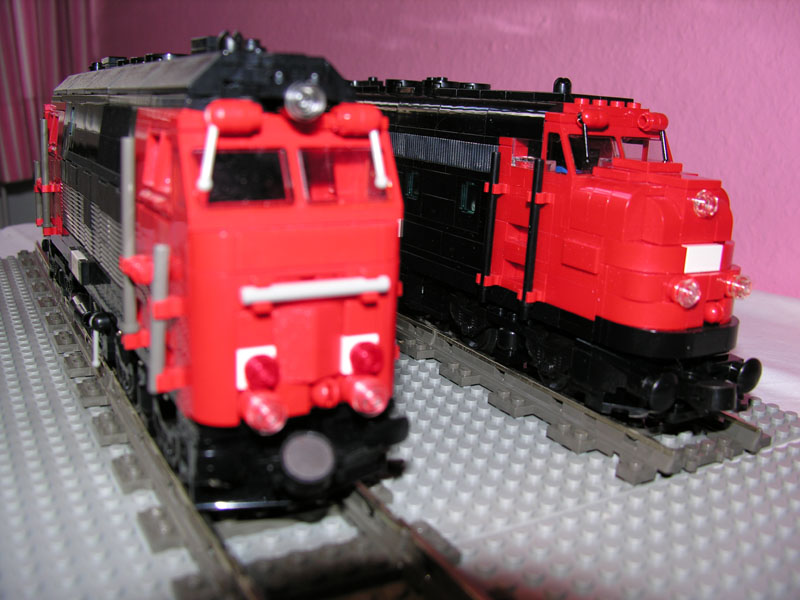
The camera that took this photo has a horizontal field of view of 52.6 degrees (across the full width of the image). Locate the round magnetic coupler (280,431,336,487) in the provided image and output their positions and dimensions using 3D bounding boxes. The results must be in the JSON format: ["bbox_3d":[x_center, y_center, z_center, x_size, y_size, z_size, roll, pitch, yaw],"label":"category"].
[{"bbox_3d":[-0.021,0.034,0.178,0.011,0.011,0.006,-7,17,-29],"label":"round magnetic coupler"}]

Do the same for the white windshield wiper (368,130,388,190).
[{"bbox_3d":[-0.005,-0.031,0.177,0.003,0.013,0.003,-17,22,-26],"label":"white windshield wiper"}]

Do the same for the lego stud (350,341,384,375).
[{"bbox_3d":[-0.007,0.013,0.178,0.008,0.008,0.005,-6,16,-29],"label":"lego stud"}]

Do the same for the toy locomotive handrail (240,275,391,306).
[{"bbox_3d":[-0.017,-0.002,0.166,0.033,0.004,0.004,-6,16,-29],"label":"toy locomotive handrail"}]

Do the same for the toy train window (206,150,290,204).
[{"bbox_3d":[-0.031,-0.025,0.166,0.018,0.012,0.003,-6,-6,-29],"label":"toy train window"}]

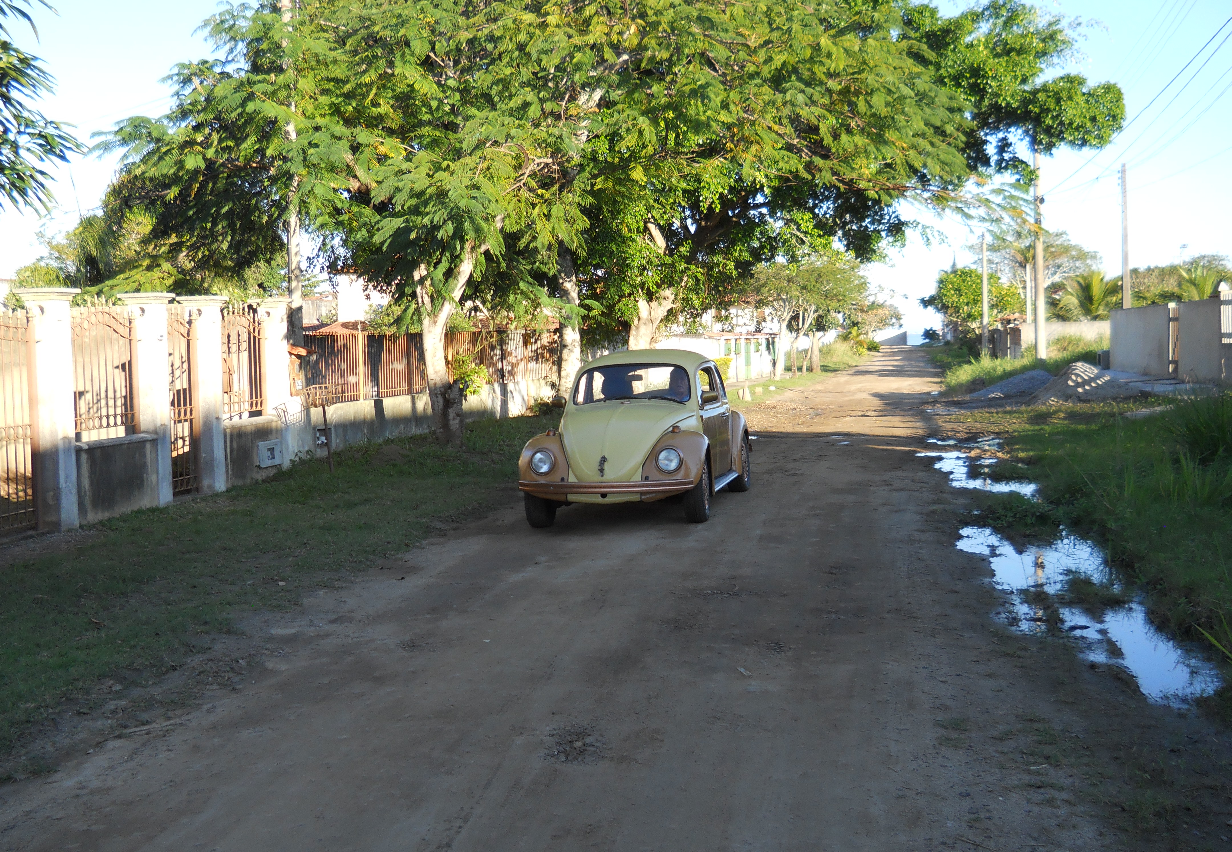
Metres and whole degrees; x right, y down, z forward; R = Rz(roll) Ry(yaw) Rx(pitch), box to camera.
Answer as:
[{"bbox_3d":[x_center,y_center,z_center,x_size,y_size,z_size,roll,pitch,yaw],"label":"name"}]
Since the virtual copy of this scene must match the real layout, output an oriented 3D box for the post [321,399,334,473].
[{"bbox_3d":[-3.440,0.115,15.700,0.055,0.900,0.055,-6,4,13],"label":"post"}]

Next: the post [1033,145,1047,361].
[{"bbox_3d":[14.810,-6.070,46.000,0.320,7.900,0.320,-1,4,0],"label":"post"}]

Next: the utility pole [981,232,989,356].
[{"bbox_3d":[22.120,-7.850,79.000,0.290,7.600,0.290,-1,4,0],"label":"utility pole"}]

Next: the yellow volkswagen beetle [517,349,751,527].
[{"bbox_3d":[0.278,0.030,12.100,1.560,1.480,4.050,-1,4,13],"label":"yellow volkswagen beetle"}]

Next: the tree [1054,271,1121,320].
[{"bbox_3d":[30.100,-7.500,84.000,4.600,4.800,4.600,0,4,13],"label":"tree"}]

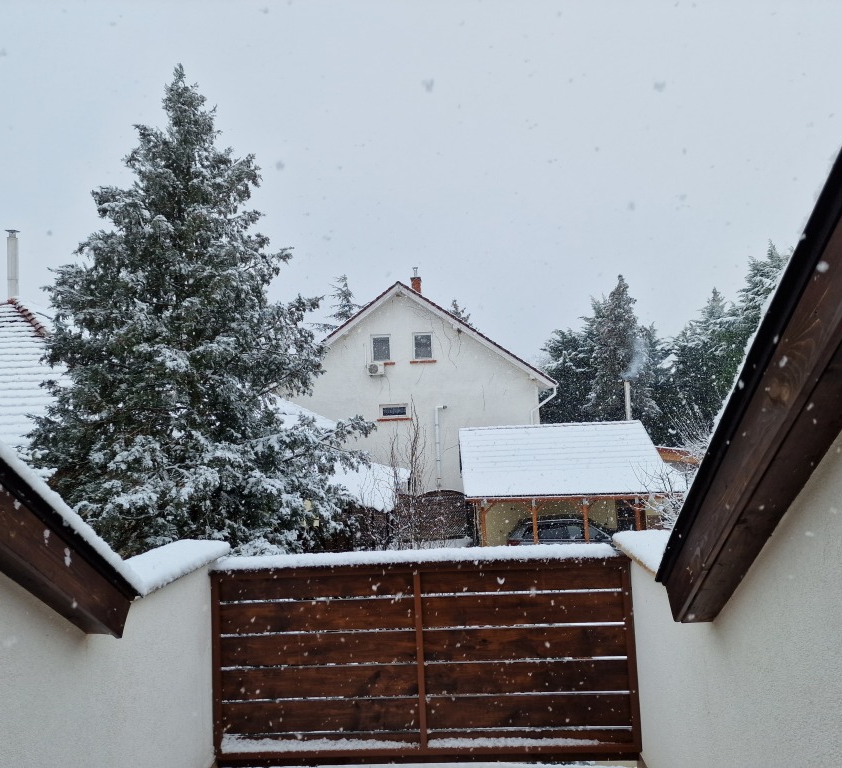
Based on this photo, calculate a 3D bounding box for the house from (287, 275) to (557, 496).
[{"bbox_3d":[-0.564,1.168,35.040,13.290,10.890,10.800,-3,-4,2],"label":"house"}]

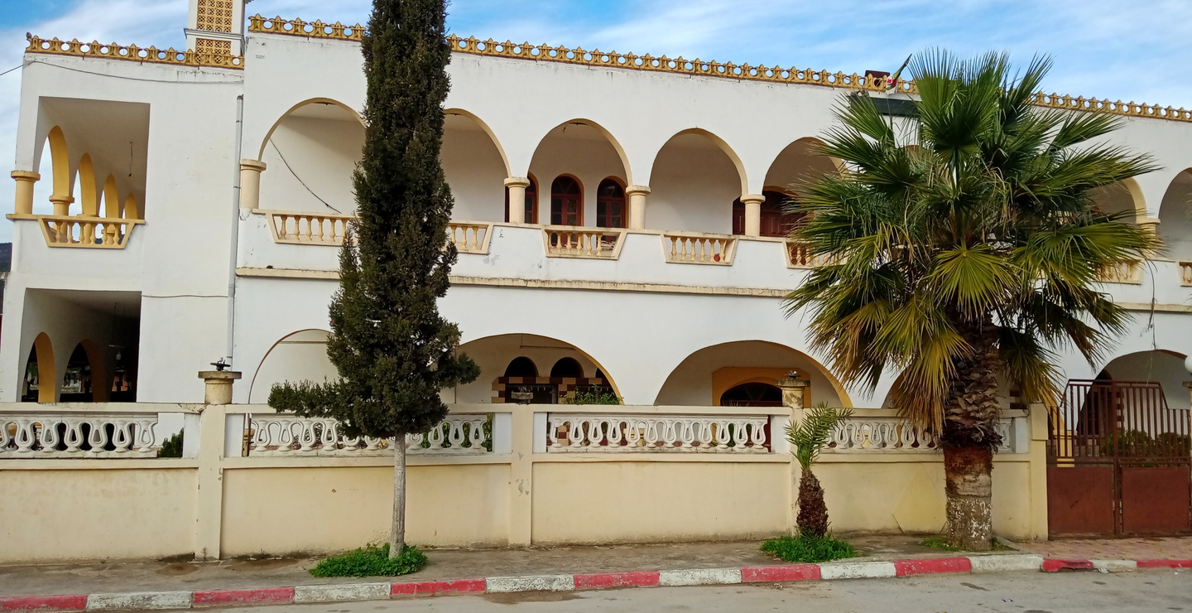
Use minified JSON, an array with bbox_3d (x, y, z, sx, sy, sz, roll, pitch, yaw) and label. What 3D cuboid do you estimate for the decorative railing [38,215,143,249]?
[{"bbox_3d":[-9.079,-1.334,17.312,1.694,0.537,0.200,2,-3,-14],"label":"decorative railing"}]

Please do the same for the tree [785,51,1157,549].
[{"bbox_3d":[4.193,-0.059,10.707,3.650,5.418,3.600,2,-3,-14],"label":"tree"}]

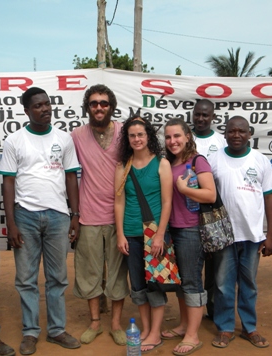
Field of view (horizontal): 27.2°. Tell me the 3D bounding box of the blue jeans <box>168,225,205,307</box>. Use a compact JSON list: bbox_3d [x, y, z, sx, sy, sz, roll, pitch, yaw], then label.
[{"bbox_3d":[0.359,0.594,3.950,0.310,0.580,0.280,1,3,30],"label":"blue jeans"}]

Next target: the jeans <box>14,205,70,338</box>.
[{"bbox_3d":[-0.644,0.620,3.850,0.370,0.930,0.280,-1,2,-13],"label":"jeans"}]

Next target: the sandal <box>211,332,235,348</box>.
[{"bbox_3d":[0.637,1.151,4.040,0.110,0.085,0.270,2,4,27],"label":"sandal"}]

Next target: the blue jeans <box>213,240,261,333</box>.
[{"bbox_3d":[0.726,0.709,4.020,0.350,0.770,0.270,0,2,6],"label":"blue jeans"}]

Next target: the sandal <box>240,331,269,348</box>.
[{"bbox_3d":[0.835,1.139,3.960,0.100,0.075,0.260,-1,3,-31],"label":"sandal"}]

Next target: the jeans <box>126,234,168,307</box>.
[{"bbox_3d":[0.077,0.610,3.940,0.300,0.550,0.250,1,2,13],"label":"jeans"}]

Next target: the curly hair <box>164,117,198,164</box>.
[{"bbox_3d":[0.313,-0.264,3.950,0.240,0.340,0.240,1,2,18],"label":"curly hair"}]

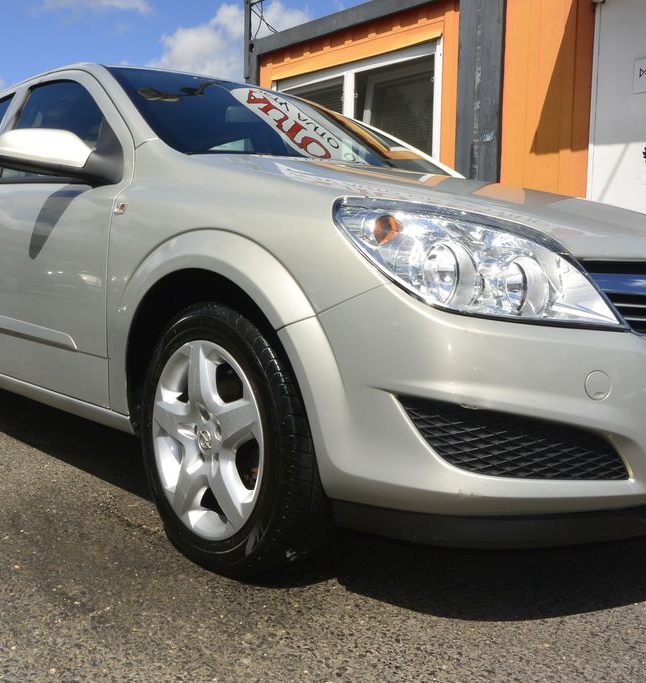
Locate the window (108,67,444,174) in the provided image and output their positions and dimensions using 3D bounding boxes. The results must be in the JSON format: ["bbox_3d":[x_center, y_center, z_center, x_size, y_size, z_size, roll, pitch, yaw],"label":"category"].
[{"bbox_3d":[-0.051,-0.732,2.645,1.360,0.120,0.900,-3,34,-42],"label":"window"}]

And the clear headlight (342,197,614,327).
[{"bbox_3d":[0.284,-0.143,1.402,0.400,0.240,0.440,-3,7,-42],"label":"clear headlight"}]

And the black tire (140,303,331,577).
[{"bbox_3d":[-0.196,0.209,1.747,0.210,0.630,0.630,-3,7,-42],"label":"black tire"}]

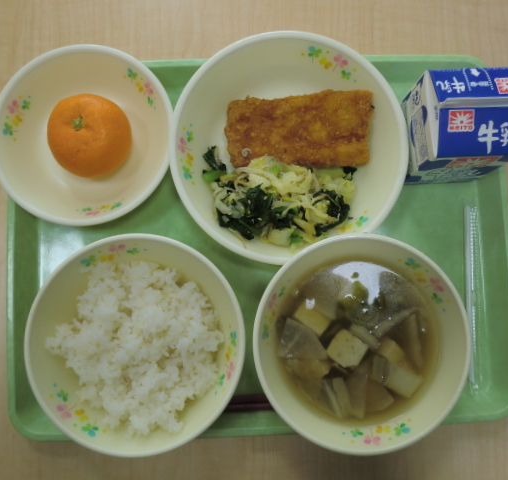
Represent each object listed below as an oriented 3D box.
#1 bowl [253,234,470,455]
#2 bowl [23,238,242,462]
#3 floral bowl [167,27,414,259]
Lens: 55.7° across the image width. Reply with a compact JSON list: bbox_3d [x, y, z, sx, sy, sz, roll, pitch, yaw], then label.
[{"bbox_3d":[0.068,0.068,0.329,0.137,0.055,0.137,0,84,-1],"label":"bowl"},{"bbox_3d":[-0.075,0.068,0.326,0.136,0.055,0.136,0,84,-1],"label":"bowl"},{"bbox_3d":[0.024,-0.062,0.349,0.164,0.041,0.164,0,84,-1],"label":"floral bowl"}]

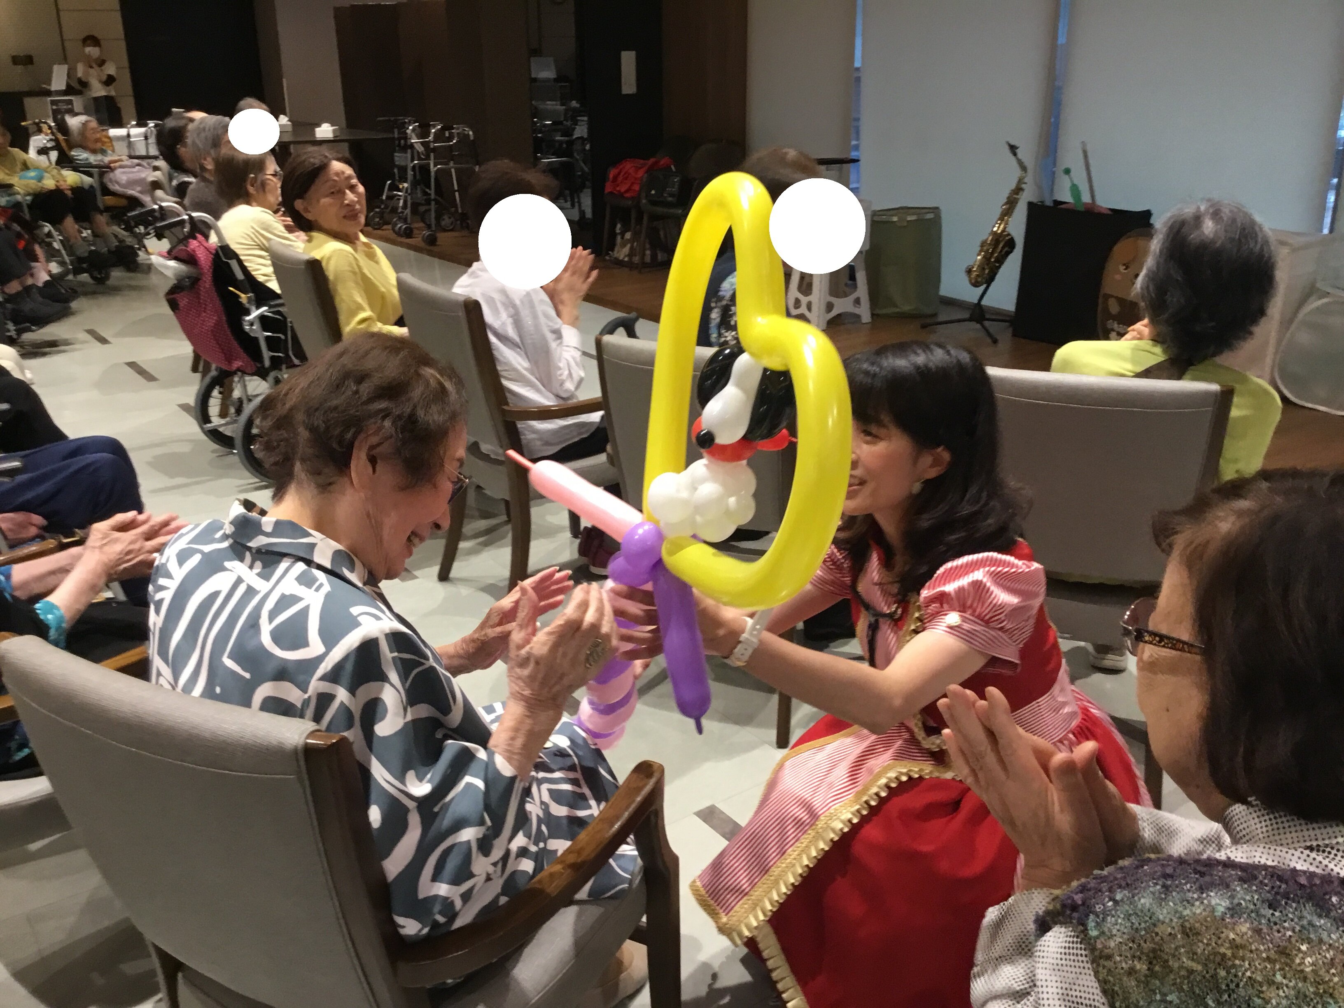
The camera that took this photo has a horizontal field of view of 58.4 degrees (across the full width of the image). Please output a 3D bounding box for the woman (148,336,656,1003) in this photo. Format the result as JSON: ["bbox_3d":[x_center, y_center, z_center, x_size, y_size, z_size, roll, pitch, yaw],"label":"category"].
[{"bbox_3d":[-0.247,0.295,1.488,0.510,1.110,0.690,14,25,35],"label":"woman"}]

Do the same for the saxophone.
[{"bbox_3d":[1.728,-1.464,6.222,0.290,0.730,0.180,16,10,-30],"label":"saxophone"}]

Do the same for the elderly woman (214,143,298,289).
[{"bbox_3d":[-1.283,-0.742,4.312,0.720,1.060,0.480,-12,23,-28],"label":"elderly woman"}]

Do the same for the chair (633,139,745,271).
[{"bbox_3d":[0.112,-1.989,8.067,0.550,0.830,0.560,15,25,37],"label":"chair"}]

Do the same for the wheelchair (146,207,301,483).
[{"bbox_3d":[-1.330,-0.595,4.291,0.950,0.900,0.560,-14,24,-32],"label":"wheelchair"}]

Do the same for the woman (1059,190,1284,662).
[{"bbox_3d":[0.989,-0.088,2.497,0.500,1.100,0.700,5,21,16],"label":"woman"}]

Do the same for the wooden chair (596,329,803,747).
[{"bbox_3d":[0.172,0.008,2.653,0.575,0.840,0.570,9,22,26],"label":"wooden chair"}]

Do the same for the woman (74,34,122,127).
[{"bbox_3d":[-5.236,-3.519,11.266,0.480,1.620,0.360,-7,21,-16],"label":"woman"}]

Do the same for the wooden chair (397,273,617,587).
[{"bbox_3d":[-0.342,-0.182,3.197,0.570,0.840,0.575,-15,24,-33],"label":"wooden chair"}]

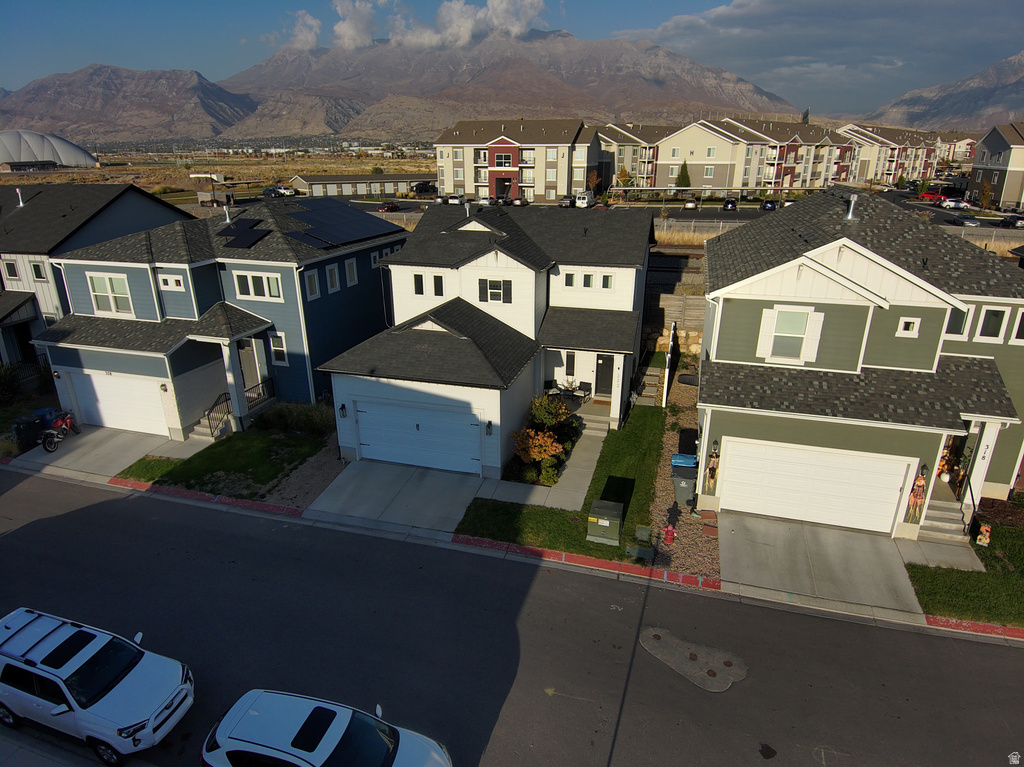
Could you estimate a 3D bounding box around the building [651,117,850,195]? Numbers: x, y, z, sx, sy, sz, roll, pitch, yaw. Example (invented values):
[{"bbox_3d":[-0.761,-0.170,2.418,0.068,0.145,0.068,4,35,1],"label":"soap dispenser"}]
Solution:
[{"bbox_3d":[49.888,-44.153,121.497,54.000,13.200,20.200,-18,27,-40],"label":"building"}]

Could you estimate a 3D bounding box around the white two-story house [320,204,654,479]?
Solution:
[{"bbox_3d":[0.192,-3.144,27.672,10.800,8.500,15.800,6,21,15],"label":"white two-story house"}]

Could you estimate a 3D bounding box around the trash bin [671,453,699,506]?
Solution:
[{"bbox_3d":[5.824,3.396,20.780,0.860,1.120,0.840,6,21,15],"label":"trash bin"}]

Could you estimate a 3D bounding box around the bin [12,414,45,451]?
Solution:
[{"bbox_3d":[-18.899,1.912,24.602,0.820,1.120,0.680,6,21,15],"label":"bin"}]

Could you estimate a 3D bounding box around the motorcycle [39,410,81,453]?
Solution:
[{"bbox_3d":[-18.042,1.864,24.882,0.780,1.130,2.050,1,21,3],"label":"motorcycle"}]

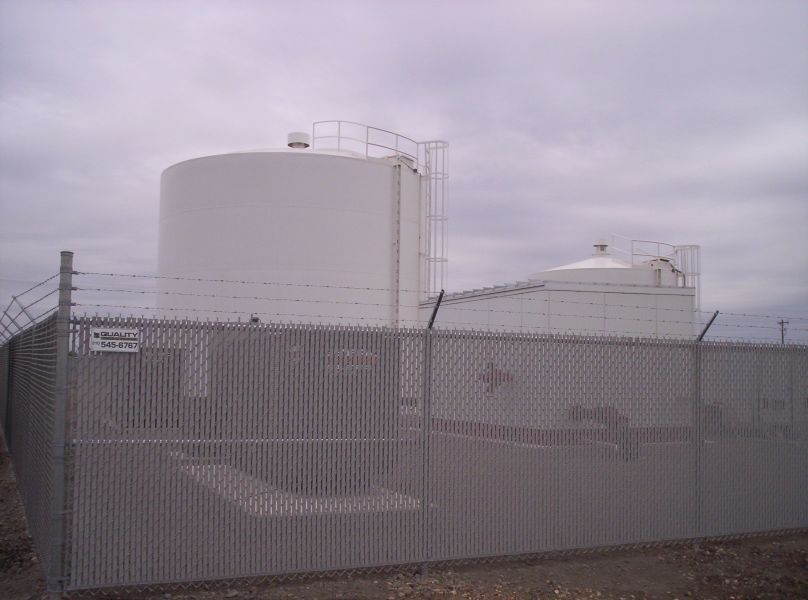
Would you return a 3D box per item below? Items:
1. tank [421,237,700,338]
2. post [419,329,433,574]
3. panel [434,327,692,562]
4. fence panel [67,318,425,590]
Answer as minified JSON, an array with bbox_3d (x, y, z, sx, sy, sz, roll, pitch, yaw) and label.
[{"bbox_3d":[3.864,0.994,23.060,6.000,4.900,8.500,3,-5,-26],"label":"tank"},{"bbox_3d":[0.172,1.187,6.805,0.060,1.909,0.060,3,-5,-26],"label":"post"},{"bbox_3d":[1.461,1.221,7.410,2.845,1.796,0.060,3,-5,-26],"label":"panel"},{"bbox_3d":[-1.011,1.062,6.213,2.584,1.796,0.060,3,-5,-26],"label":"fence panel"}]

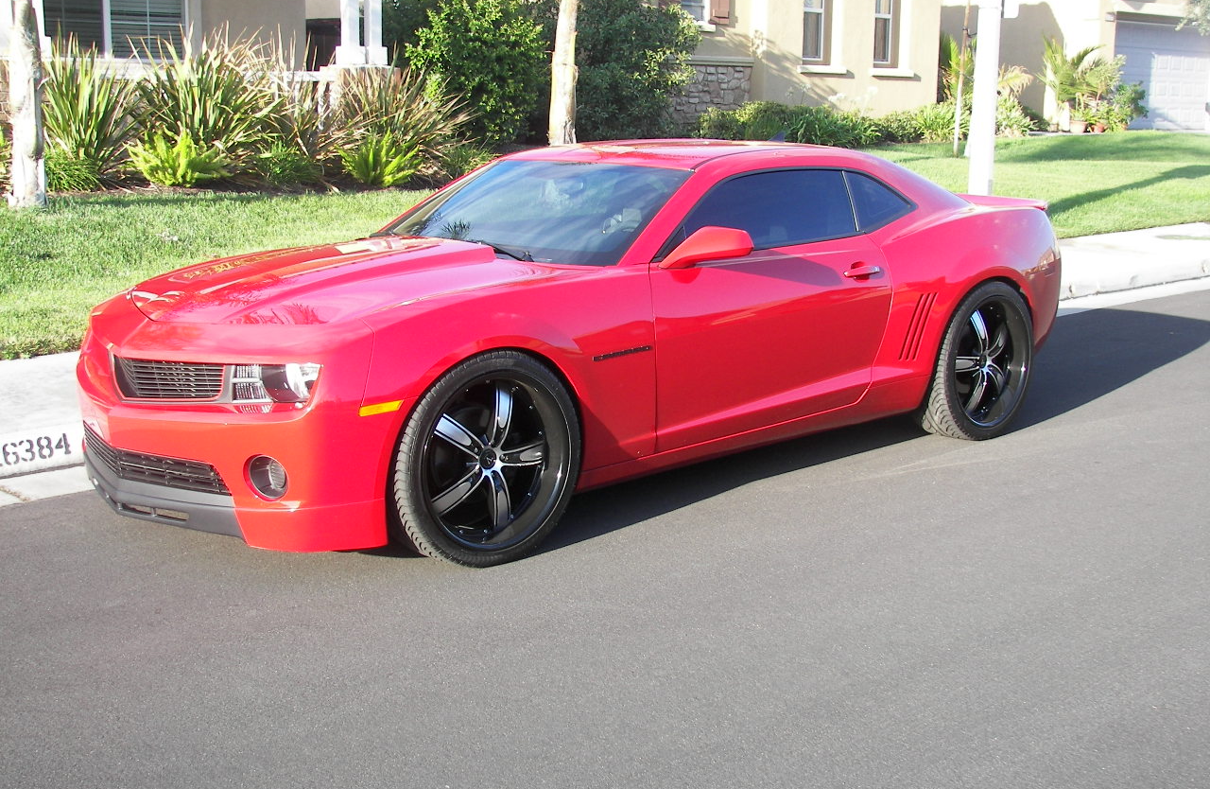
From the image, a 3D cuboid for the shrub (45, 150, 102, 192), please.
[{"bbox_3d":[-5.020,-2.091,15.100,0.660,0.400,0.600,-3,11,-18],"label":"shrub"}]

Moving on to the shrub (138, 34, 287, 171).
[{"bbox_3d":[-4.020,-2.966,16.300,1.450,1.380,1.350,-2,11,-13],"label":"shrub"}]

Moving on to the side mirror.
[{"bbox_3d":[0.369,-0.535,5.761,0.260,0.165,0.240,-10,15,-42],"label":"side mirror"}]

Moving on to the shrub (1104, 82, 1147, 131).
[{"bbox_3d":[9.807,-5.442,30.300,0.820,0.920,0.800,4,11,17],"label":"shrub"}]

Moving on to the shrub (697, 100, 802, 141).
[{"bbox_3d":[2.100,-3.967,23.428,1.466,0.634,0.973,1,10,5],"label":"shrub"}]

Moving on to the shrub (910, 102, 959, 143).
[{"bbox_3d":[5.456,-4.493,26.629,0.773,0.690,0.711,3,10,11],"label":"shrub"}]

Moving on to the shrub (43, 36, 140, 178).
[{"bbox_3d":[-4.677,-2.621,14.665,0.836,1.276,0.810,-3,11,-17],"label":"shrub"}]

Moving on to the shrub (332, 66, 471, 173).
[{"bbox_3d":[-2.192,-2.955,17.300,1.480,1.160,1.300,-1,11,-7],"label":"shrub"}]

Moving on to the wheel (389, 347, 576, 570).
[{"bbox_3d":[-0.441,0.200,5.322,0.725,0.725,0.260,-9,14,-39],"label":"wheel"}]

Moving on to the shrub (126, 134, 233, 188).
[{"bbox_3d":[-4.140,-2.294,15.700,1.000,0.530,0.900,-2,11,-14],"label":"shrub"}]

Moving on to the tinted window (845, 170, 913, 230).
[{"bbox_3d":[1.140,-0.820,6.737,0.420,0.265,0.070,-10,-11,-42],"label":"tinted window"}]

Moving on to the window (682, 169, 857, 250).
[{"bbox_3d":[0.632,-0.730,6.308,1.170,0.335,0.090,-10,-18,-42],"label":"window"}]

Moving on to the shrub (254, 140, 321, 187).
[{"bbox_3d":[-3.186,-2.319,16.200,0.680,0.460,0.620,-2,11,-11],"label":"shrub"}]

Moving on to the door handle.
[{"bbox_3d":[1.046,-0.498,6.490,0.225,0.052,0.050,-10,12,-42],"label":"door handle"}]

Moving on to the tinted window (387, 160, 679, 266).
[{"bbox_3d":[-0.325,-0.736,6.379,1.400,0.160,0.800,11,44,46],"label":"tinted window"}]

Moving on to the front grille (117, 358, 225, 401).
[{"bbox_3d":[-1.541,-0.059,5.416,0.140,0.150,0.820,-10,12,-42],"label":"front grille"}]

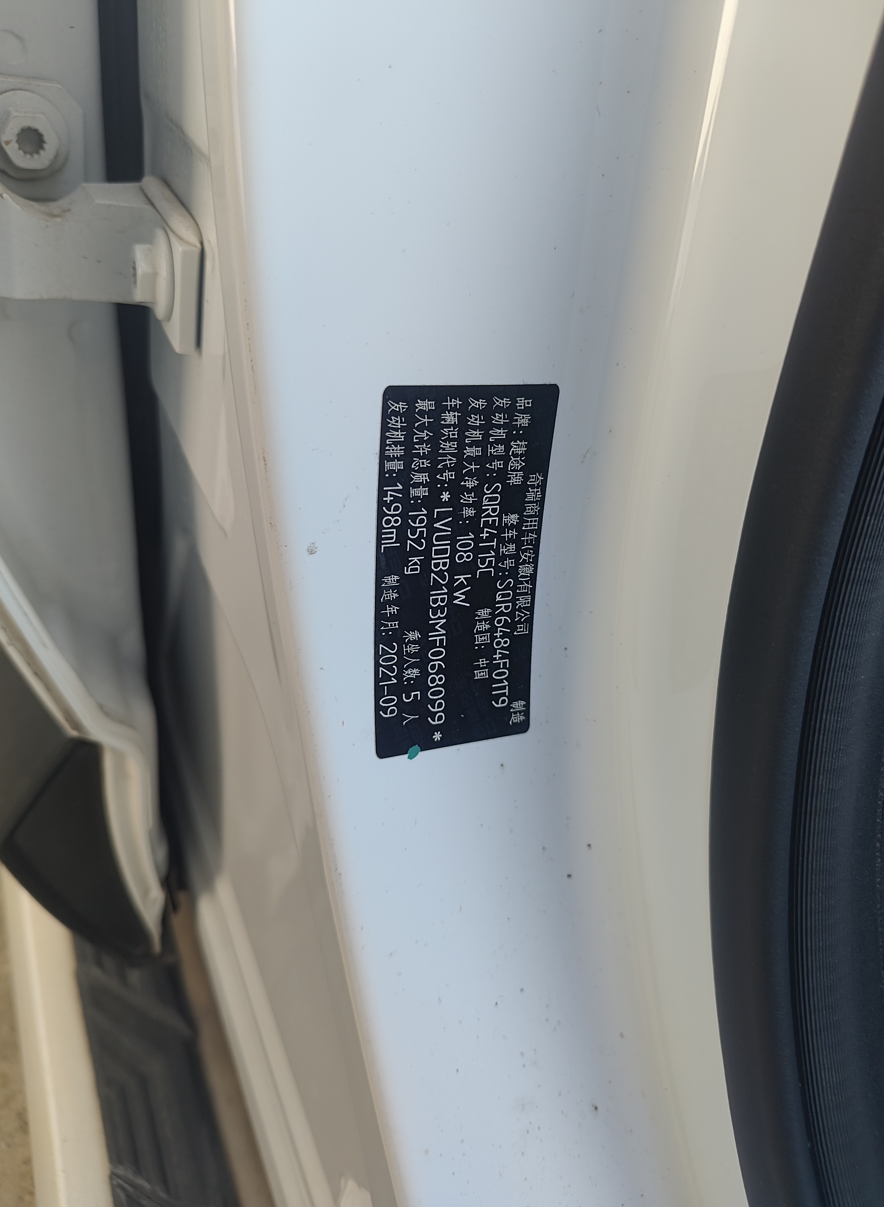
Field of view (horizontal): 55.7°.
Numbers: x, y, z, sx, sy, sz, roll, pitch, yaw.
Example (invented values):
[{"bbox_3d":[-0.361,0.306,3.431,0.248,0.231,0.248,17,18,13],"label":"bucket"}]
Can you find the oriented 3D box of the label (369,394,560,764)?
[{"bbox_3d":[0.005,-0.007,0.217,0.047,0.099,0.004,-7,23,-22],"label":"label"}]

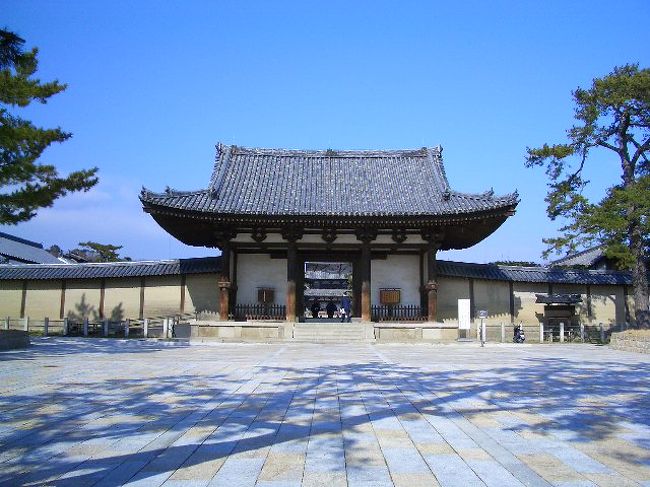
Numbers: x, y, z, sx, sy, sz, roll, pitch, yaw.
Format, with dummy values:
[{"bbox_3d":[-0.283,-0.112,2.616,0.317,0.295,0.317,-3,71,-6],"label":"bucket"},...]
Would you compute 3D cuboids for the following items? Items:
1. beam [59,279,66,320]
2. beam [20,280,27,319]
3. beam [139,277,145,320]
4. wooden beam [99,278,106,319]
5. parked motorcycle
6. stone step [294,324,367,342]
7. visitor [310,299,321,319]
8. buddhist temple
[{"bbox_3d":[-16.368,3.488,40.975,0.270,2.470,0.220,0,-6,0],"label":"beam"},{"bbox_3d":[-18.808,3.490,40.992,0.270,2.380,0.220,0,-6,0],"label":"beam"},{"bbox_3d":[-11.408,3.444,40.945,0.270,2.600,0.220,0,-6,0],"label":"beam"},{"bbox_3d":[-13.868,3.456,40.961,0.270,2.480,0.220,0,-6,0],"label":"wooden beam"},{"bbox_3d":[10.666,4.863,36.116,0.660,1.160,1.750,0,-6,7],"label":"parked motorcycle"},{"bbox_3d":[0.336,4.742,34.794,4.100,1.020,1.400,0,-6,0],"label":"stone step"},{"bbox_3d":[-0.710,4.928,49.764,0.520,1.640,0.400,0,-6,0],"label":"visitor"},{"bbox_3d":[0.287,-0.768,41.506,19.400,11.400,14.600,0,-6,0],"label":"buddhist temple"}]

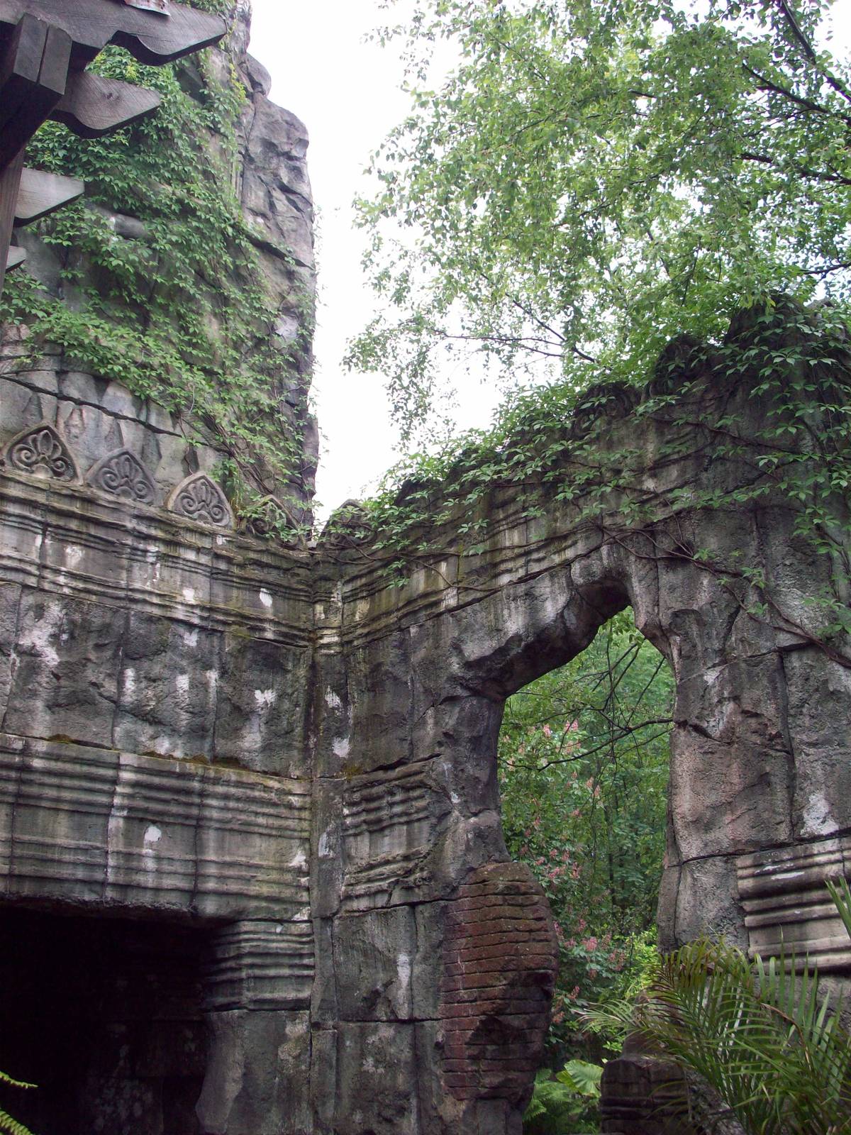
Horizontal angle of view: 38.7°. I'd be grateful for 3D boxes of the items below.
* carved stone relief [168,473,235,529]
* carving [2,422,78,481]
[{"bbox_3d":[-1.475,-0.447,7.898,0.480,0.336,0.090,15,-27,-35],"label":"carved stone relief"},{"bbox_3d":[-2.301,-0.687,7.295,0.463,0.361,0.090,15,-27,-35],"label":"carving"}]

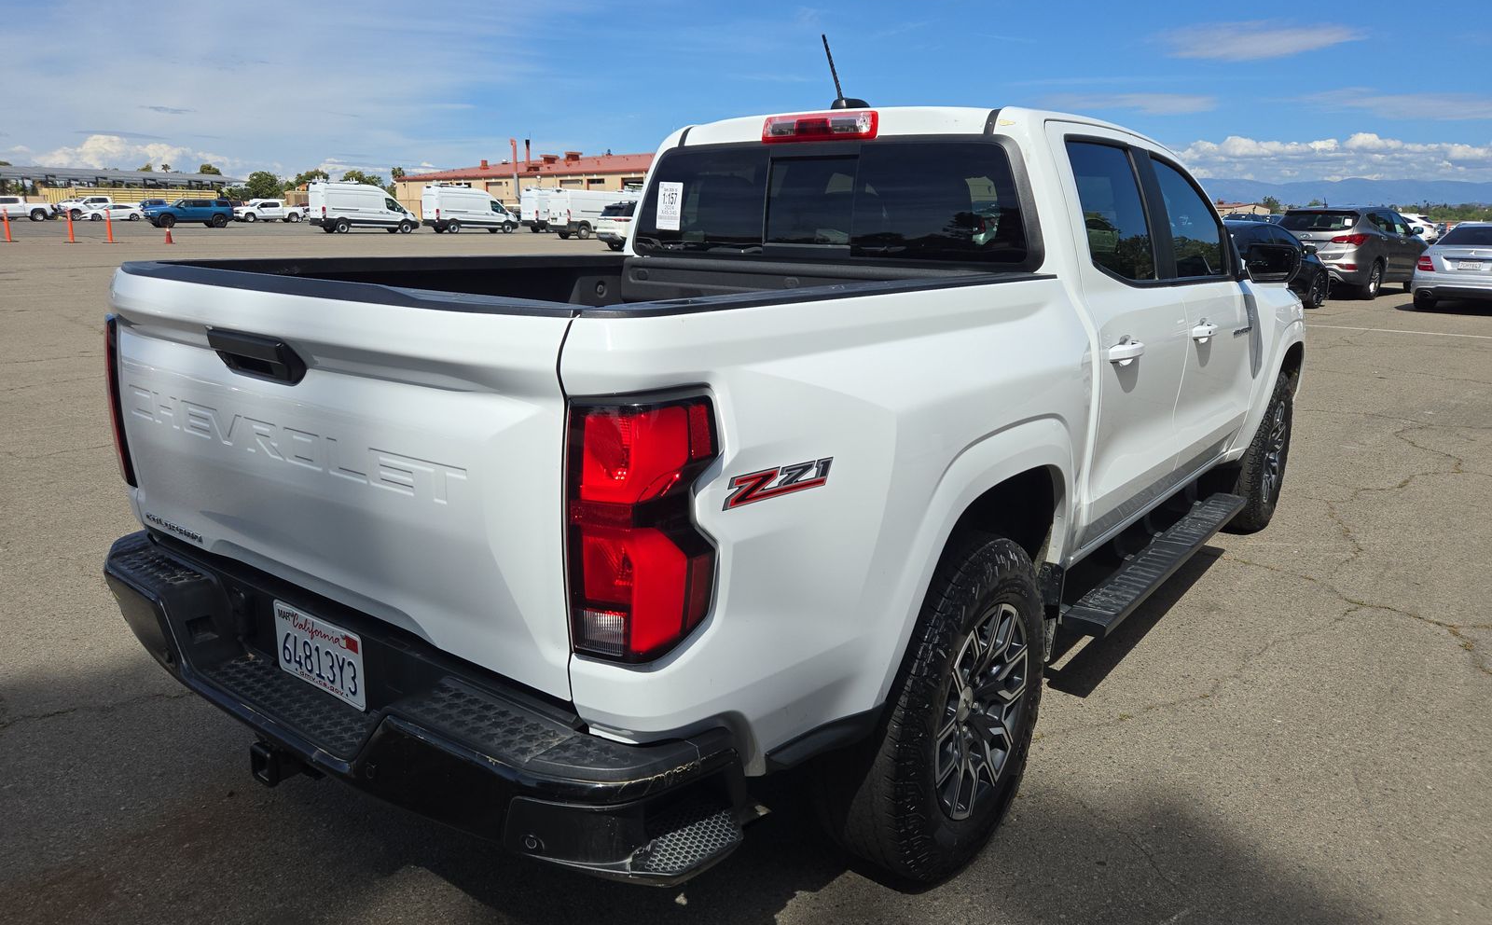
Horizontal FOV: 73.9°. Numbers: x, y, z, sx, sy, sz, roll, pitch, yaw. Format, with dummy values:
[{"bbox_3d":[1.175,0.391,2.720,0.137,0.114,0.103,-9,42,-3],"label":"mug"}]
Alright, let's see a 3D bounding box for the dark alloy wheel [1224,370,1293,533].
[{"bbox_3d":[2.417,-0.062,4.777,0.270,0.800,0.800,11,16,36],"label":"dark alloy wheel"}]

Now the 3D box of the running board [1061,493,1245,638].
[{"bbox_3d":[1.534,0.316,3.570,0.130,0.050,1.870,11,16,36],"label":"running board"}]

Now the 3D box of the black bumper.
[{"bbox_3d":[-0.785,0.424,1.946,1.800,0.290,0.360,10,17,36],"label":"black bumper"}]

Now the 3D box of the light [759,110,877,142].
[{"bbox_3d":[0.234,-1.006,2.961,0.400,0.080,0.060,10,17,36],"label":"light"}]

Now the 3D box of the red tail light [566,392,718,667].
[{"bbox_3d":[-0.149,0.091,1.370,0.190,0.385,0.125,11,16,36],"label":"red tail light"}]

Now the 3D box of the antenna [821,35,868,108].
[{"bbox_3d":[0.302,-1.173,3.010,0.070,0.210,0.240,10,17,36],"label":"antenna"}]

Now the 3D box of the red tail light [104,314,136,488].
[{"bbox_3d":[-1.406,-0.139,2.319,0.150,0.390,0.170,10,17,36],"label":"red tail light"}]

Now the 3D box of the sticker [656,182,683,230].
[{"bbox_3d":[-0.256,-0.863,3.341,0.105,0.155,0.004,11,10,36],"label":"sticker"}]

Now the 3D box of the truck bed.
[{"bbox_3d":[-0.319,-0.184,2.422,1.660,0.540,1.640,10,17,36],"label":"truck bed"}]

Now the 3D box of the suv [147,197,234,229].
[{"bbox_3d":[-35.600,-15.950,63.400,2.030,1.880,5.080,14,19,43],"label":"suv"}]

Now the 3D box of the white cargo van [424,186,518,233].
[{"bbox_3d":[-16.990,-15.610,61.650,2.060,2.700,5.980,14,19,43],"label":"white cargo van"}]

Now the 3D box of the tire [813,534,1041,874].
[{"bbox_3d":[0.405,0.524,2.270,0.270,0.785,0.785,10,17,36],"label":"tire"}]

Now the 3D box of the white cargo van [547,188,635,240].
[{"bbox_3d":[-7.760,-13.580,54.480,5.950,2.540,2.060,-12,19,-43],"label":"white cargo van"}]

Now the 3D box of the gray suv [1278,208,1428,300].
[{"bbox_3d":[12.100,-4.260,19.900,4.720,1.690,1.880,-13,19,-43],"label":"gray suv"}]

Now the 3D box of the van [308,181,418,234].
[{"bbox_3d":[-22.200,-14.750,57.900,2.070,2.750,5.980,13,19,42],"label":"van"}]

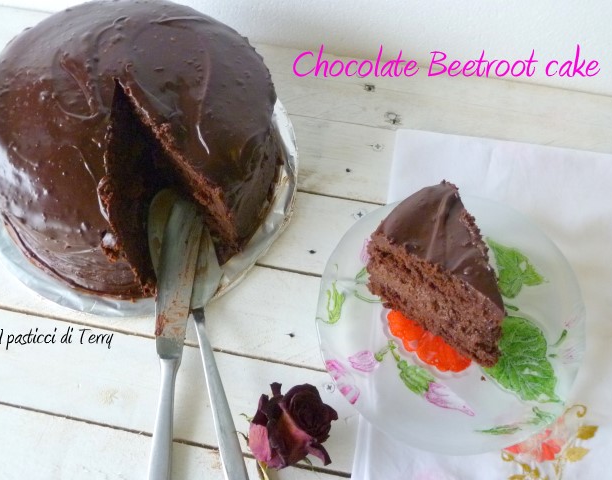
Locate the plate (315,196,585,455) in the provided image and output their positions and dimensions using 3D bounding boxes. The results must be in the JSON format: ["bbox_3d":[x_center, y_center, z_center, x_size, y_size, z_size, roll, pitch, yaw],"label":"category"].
[{"bbox_3d":[0.112,0.060,0.561,0.207,0.020,0.207,0,69,0],"label":"plate"}]

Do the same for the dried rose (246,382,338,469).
[{"bbox_3d":[-0.008,0.132,0.509,0.060,0.050,0.060,37,73,13],"label":"dried rose"}]

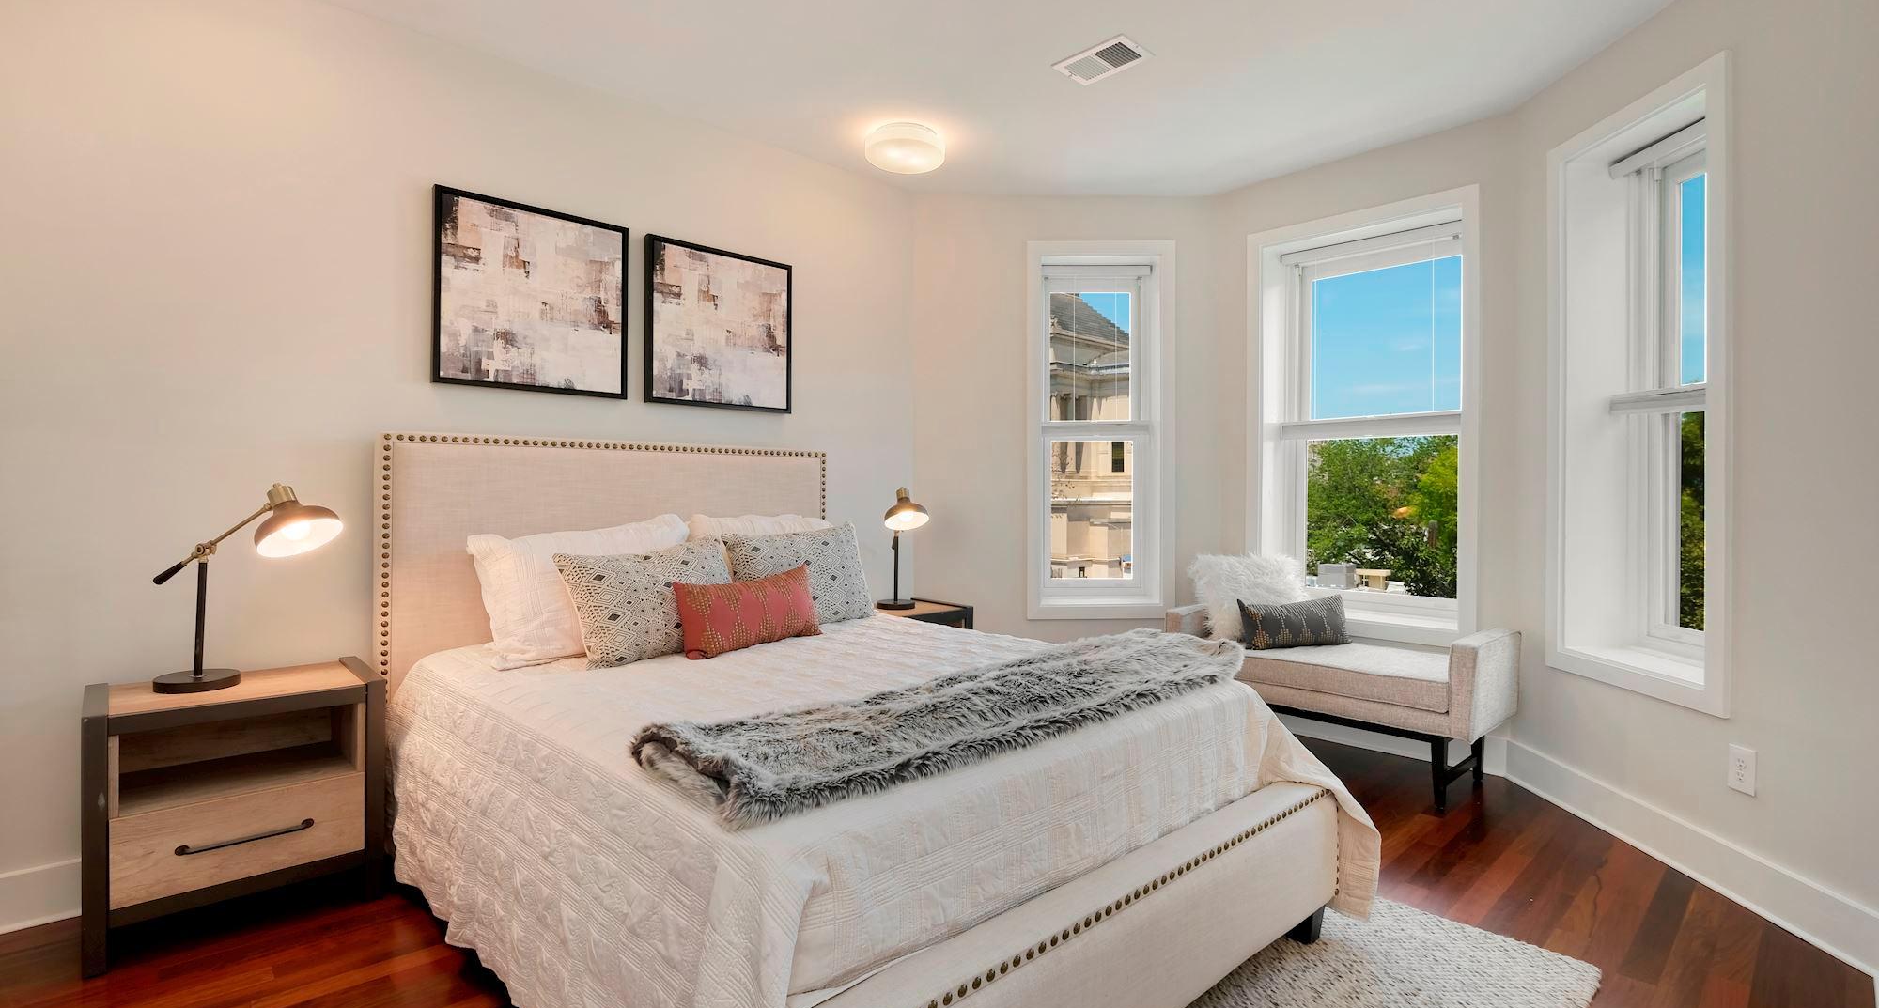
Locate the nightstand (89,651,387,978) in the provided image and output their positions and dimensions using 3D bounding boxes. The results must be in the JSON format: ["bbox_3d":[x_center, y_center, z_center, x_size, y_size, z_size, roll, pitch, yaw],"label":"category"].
[{"bbox_3d":[-1.936,0.792,2.173,0.575,0.605,0.420,0,0,-42],"label":"nightstand"}]

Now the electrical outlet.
[{"bbox_3d":[2.199,0.729,2.140,0.010,0.116,0.072,0,0,2],"label":"electrical outlet"}]

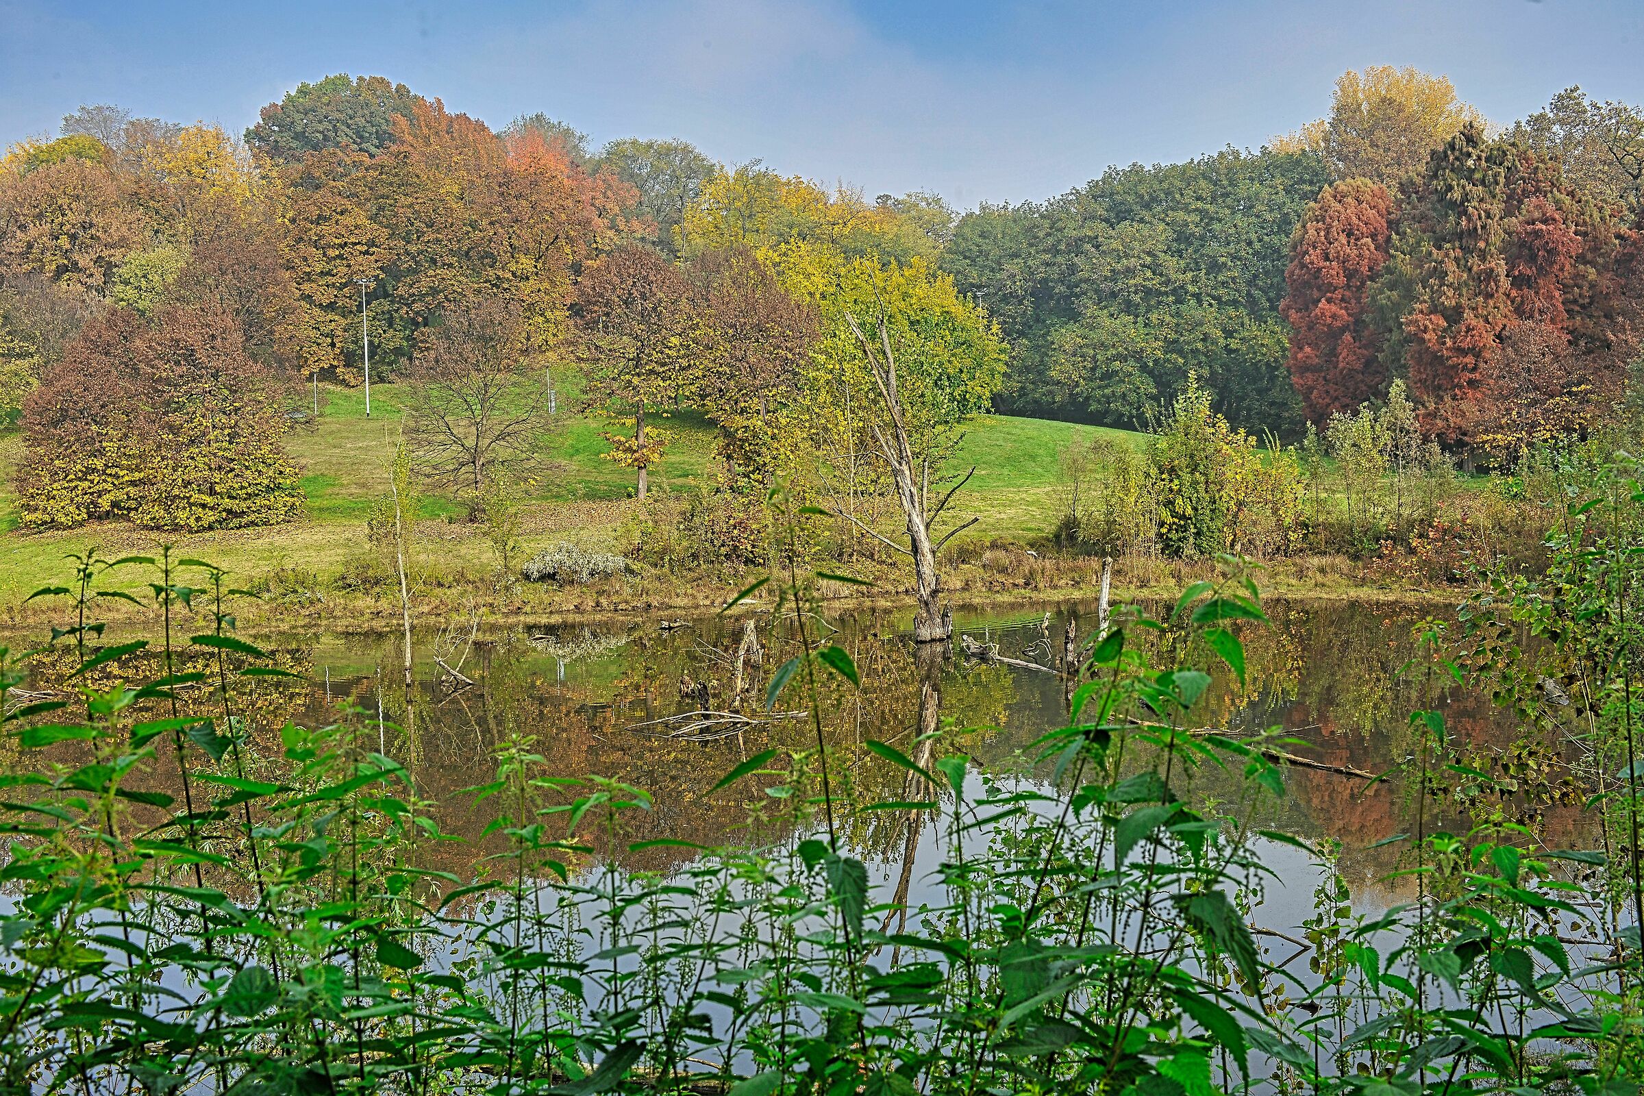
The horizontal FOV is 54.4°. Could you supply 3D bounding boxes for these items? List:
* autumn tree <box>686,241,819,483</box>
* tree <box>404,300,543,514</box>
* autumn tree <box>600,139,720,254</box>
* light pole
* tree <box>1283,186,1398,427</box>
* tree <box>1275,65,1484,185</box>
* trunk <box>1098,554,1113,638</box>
[{"bbox_3d":[-2.788,-7.355,64.854,5.210,9.906,5.210,-1,3,0],"label":"autumn tree"},{"bbox_3d":[-11.377,-4.577,52.143,4.523,6.972,4.523,-1,3,0],"label":"tree"},{"bbox_3d":[-13.542,-24.520,133.083,11.000,19.177,11.000,-1,3,0],"label":"autumn tree"},{"bbox_3d":[-24.524,-10.691,85.599,0.950,7.454,0.400,-1,3,0],"label":"light pole"},{"bbox_3d":[27.163,-12.794,84.179,5.954,13.105,5.954,-1,3,0],"label":"tree"},{"bbox_3d":[43.459,-23.943,124.334,15.200,26.862,13.500,-1,3,0],"label":"tree"},{"bbox_3d":[5.797,1.040,32.711,0.260,1.768,0.250,-1,3,0],"label":"trunk"}]

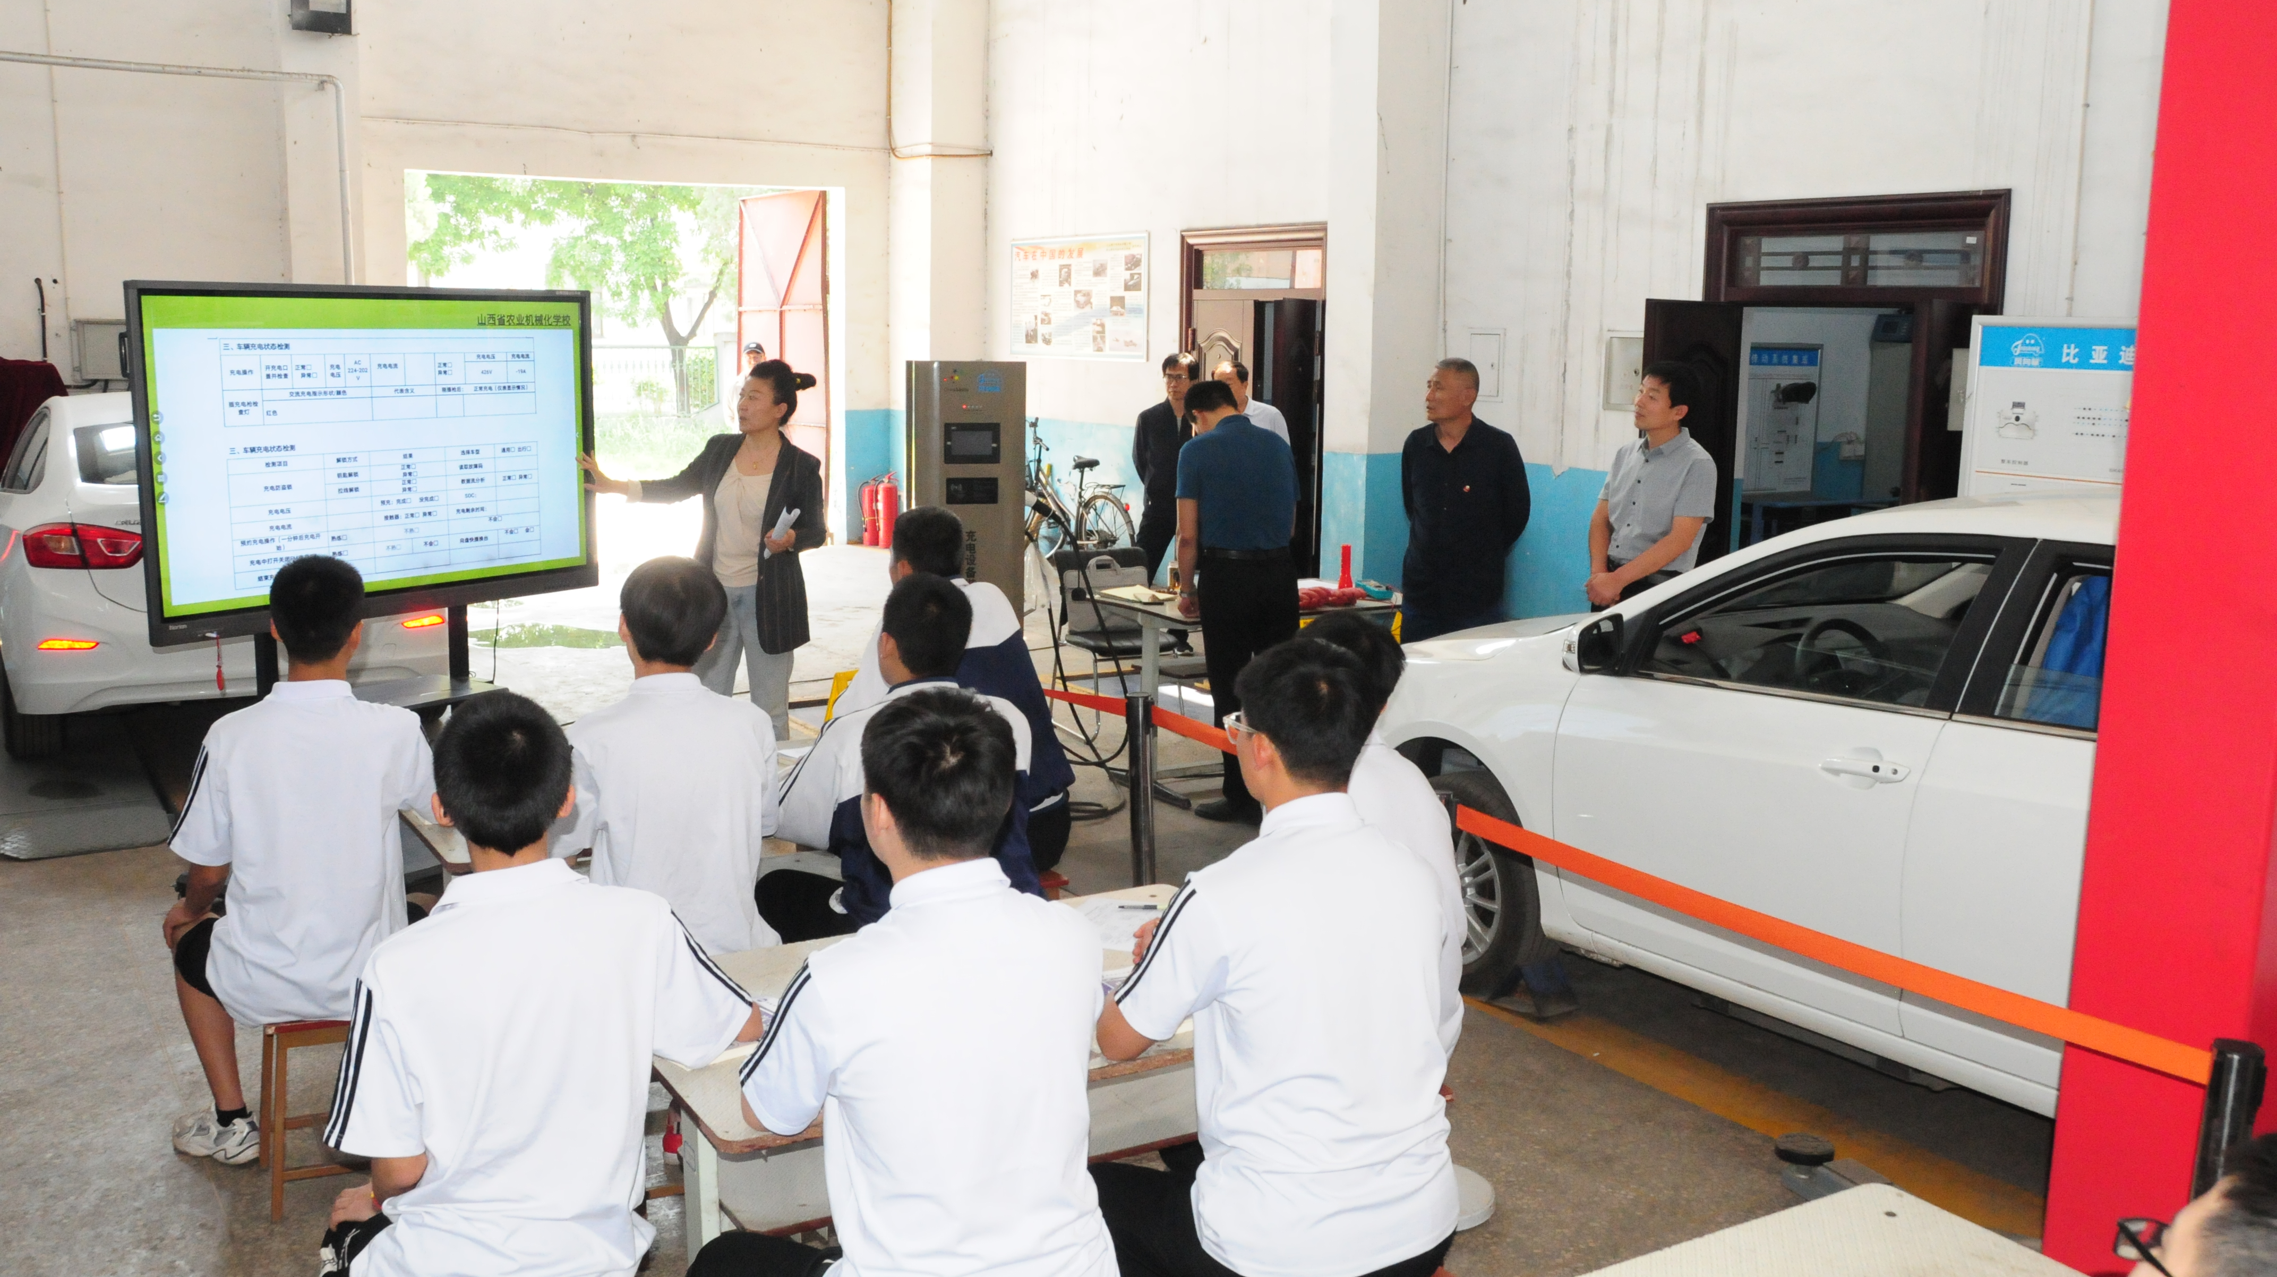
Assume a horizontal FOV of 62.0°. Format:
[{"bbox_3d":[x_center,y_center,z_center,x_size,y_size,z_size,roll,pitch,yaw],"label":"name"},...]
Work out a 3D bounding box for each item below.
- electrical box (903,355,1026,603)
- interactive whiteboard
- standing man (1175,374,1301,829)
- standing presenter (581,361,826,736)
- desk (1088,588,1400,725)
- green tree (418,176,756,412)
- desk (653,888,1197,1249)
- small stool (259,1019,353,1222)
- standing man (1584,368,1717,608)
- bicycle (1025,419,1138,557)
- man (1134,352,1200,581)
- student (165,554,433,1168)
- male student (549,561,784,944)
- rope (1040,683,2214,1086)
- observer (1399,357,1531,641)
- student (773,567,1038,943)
[{"bbox_3d":[-0.728,-0.314,8.059,0.500,1.710,0.500,-1,10,-9],"label":"electrical box"},{"bbox_3d":[-2.430,-0.607,6.170,0.100,1.040,1.710,8,12,31],"label":"interactive whiteboard"},{"bbox_3d":[0.381,-0.142,7.195,0.500,1.670,0.360,-1,10,-8],"label":"standing man"},{"bbox_3d":[-1.480,-0.092,6.550,0.800,1.700,0.430,4,10,17],"label":"standing presenter"},{"bbox_3d":[0.488,0.210,7.673,1.200,0.750,0.740,-7,12,-35],"label":"desk"},{"bbox_3d":[-8.600,-7.105,31.500,6.200,6.800,6.000,-7,12,-35],"label":"green tree"},{"bbox_3d":[-0.232,0.966,3.310,1.200,0.760,0.790,-5,11,-29],"label":"desk"},{"bbox_3d":[-1.716,0.986,4.131,0.340,0.430,0.250,-4,11,-26],"label":"small stool"},{"bbox_3d":[2.011,-0.237,7.546,0.470,1.700,0.330,9,13,42],"label":"standing man"},{"bbox_3d":[-0.574,-0.928,13.584,0.520,1.100,1.660,-6,12,-34],"label":"bicycle"},{"bbox_3d":[0.275,-0.760,10.823,0.520,1.690,0.320,2,10,10],"label":"man"},{"bbox_3d":[-1.843,0.517,4.205,0.600,1.330,0.700,-3,10,-22],"label":"student"},{"bbox_3d":[-1.183,0.450,4.720,0.540,1.300,0.700,-3,10,-20],"label":"male student"},{"bbox_3d":[0.632,0.369,3.997,0.090,0.080,3.230,-6,11,-33],"label":"rope"},{"bbox_3d":[1.225,-0.206,7.298,0.490,1.710,0.290,7,12,32],"label":"observer"},{"bbox_3d":[-0.593,0.467,4.763,0.560,1.260,0.700,-6,12,-34],"label":"student"}]

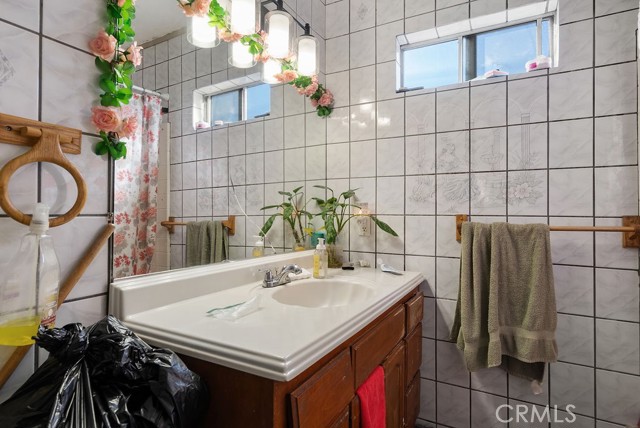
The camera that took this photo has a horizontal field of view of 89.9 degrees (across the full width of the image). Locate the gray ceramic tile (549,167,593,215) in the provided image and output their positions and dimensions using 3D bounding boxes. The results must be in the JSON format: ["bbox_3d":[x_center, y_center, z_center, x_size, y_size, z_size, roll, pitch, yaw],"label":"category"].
[{"bbox_3d":[1.070,-0.093,1.365,0.152,0.204,0.010,0,0,29],"label":"gray ceramic tile"}]

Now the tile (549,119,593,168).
[{"bbox_3d":[1.078,-0.301,1.377,0.152,0.204,0.010,0,-1,27],"label":"tile"}]

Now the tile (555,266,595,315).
[{"bbox_3d":[1.074,0.323,1.371,0.152,0.204,0.010,0,-1,27],"label":"tile"}]

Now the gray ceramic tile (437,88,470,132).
[{"bbox_3d":[0.645,-0.501,1.555,0.150,0.201,0.010,0,-1,27],"label":"gray ceramic tile"}]

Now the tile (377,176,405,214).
[{"bbox_3d":[0.386,-0.093,1.740,0.152,0.204,0.010,0,0,29],"label":"tile"}]

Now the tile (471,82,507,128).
[{"bbox_3d":[0.800,-0.510,1.519,0.152,0.204,0.010,0,-1,27],"label":"tile"}]

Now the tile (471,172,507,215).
[{"bbox_3d":[0.778,-0.095,1.481,0.150,0.201,0.010,0,-1,27],"label":"tile"}]

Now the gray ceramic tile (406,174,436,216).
[{"bbox_3d":[0.507,-0.095,1.620,0.150,0.201,0.010,0,-1,27],"label":"gray ceramic tile"}]

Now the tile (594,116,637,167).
[{"bbox_3d":[1.178,-0.297,1.278,0.135,0.201,0.010,0,-1,27],"label":"tile"}]

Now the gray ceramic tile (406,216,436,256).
[{"bbox_3d":[0.519,0.113,1.653,0.152,0.204,0.010,0,-1,27],"label":"gray ceramic tile"}]

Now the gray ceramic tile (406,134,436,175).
[{"bbox_3d":[0.523,-0.302,1.665,0.152,0.204,0.010,0,0,29],"label":"gray ceramic tile"}]

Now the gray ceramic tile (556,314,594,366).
[{"bbox_3d":[1.044,0.515,1.334,0.150,0.201,0.010,0,-1,27],"label":"gray ceramic tile"}]

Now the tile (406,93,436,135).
[{"bbox_3d":[0.510,-0.501,1.625,0.150,0.201,0.010,0,-1,27],"label":"tile"}]

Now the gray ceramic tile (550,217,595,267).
[{"bbox_3d":[1.075,0.116,1.373,0.152,0.204,0.010,0,-1,27],"label":"gray ceramic tile"}]

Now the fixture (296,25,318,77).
[{"bbox_3d":[-0.058,-0.781,1.531,0.108,0.248,0.108,0,0,0],"label":"fixture"}]

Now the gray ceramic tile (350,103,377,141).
[{"bbox_3d":[0.238,-0.501,1.764,0.150,0.201,0.010,0,-1,27],"label":"gray ceramic tile"}]

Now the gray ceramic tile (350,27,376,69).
[{"bbox_3d":[0.245,-0.929,1.804,0.152,0.204,0.010,0,-1,27],"label":"gray ceramic tile"}]

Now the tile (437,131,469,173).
[{"bbox_3d":[0.659,-0.301,1.590,0.152,0.204,0.010,0,0,29],"label":"tile"}]

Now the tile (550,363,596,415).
[{"bbox_3d":[1.069,0.740,1.365,0.152,0.204,0.010,0,0,29],"label":"tile"}]

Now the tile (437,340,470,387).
[{"bbox_3d":[0.636,0.718,1.540,0.150,0.201,0.010,0,-1,27],"label":"tile"}]

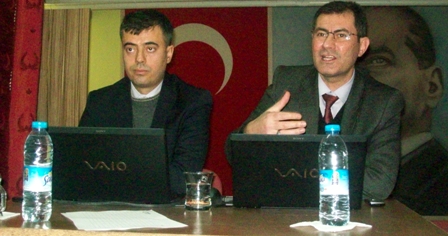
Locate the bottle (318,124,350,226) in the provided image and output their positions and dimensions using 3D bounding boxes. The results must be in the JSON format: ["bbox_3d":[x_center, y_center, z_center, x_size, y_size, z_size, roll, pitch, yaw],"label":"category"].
[{"bbox_3d":[0.236,0.122,1.250,0.064,0.214,0.064,0,-3,0],"label":"bottle"}]

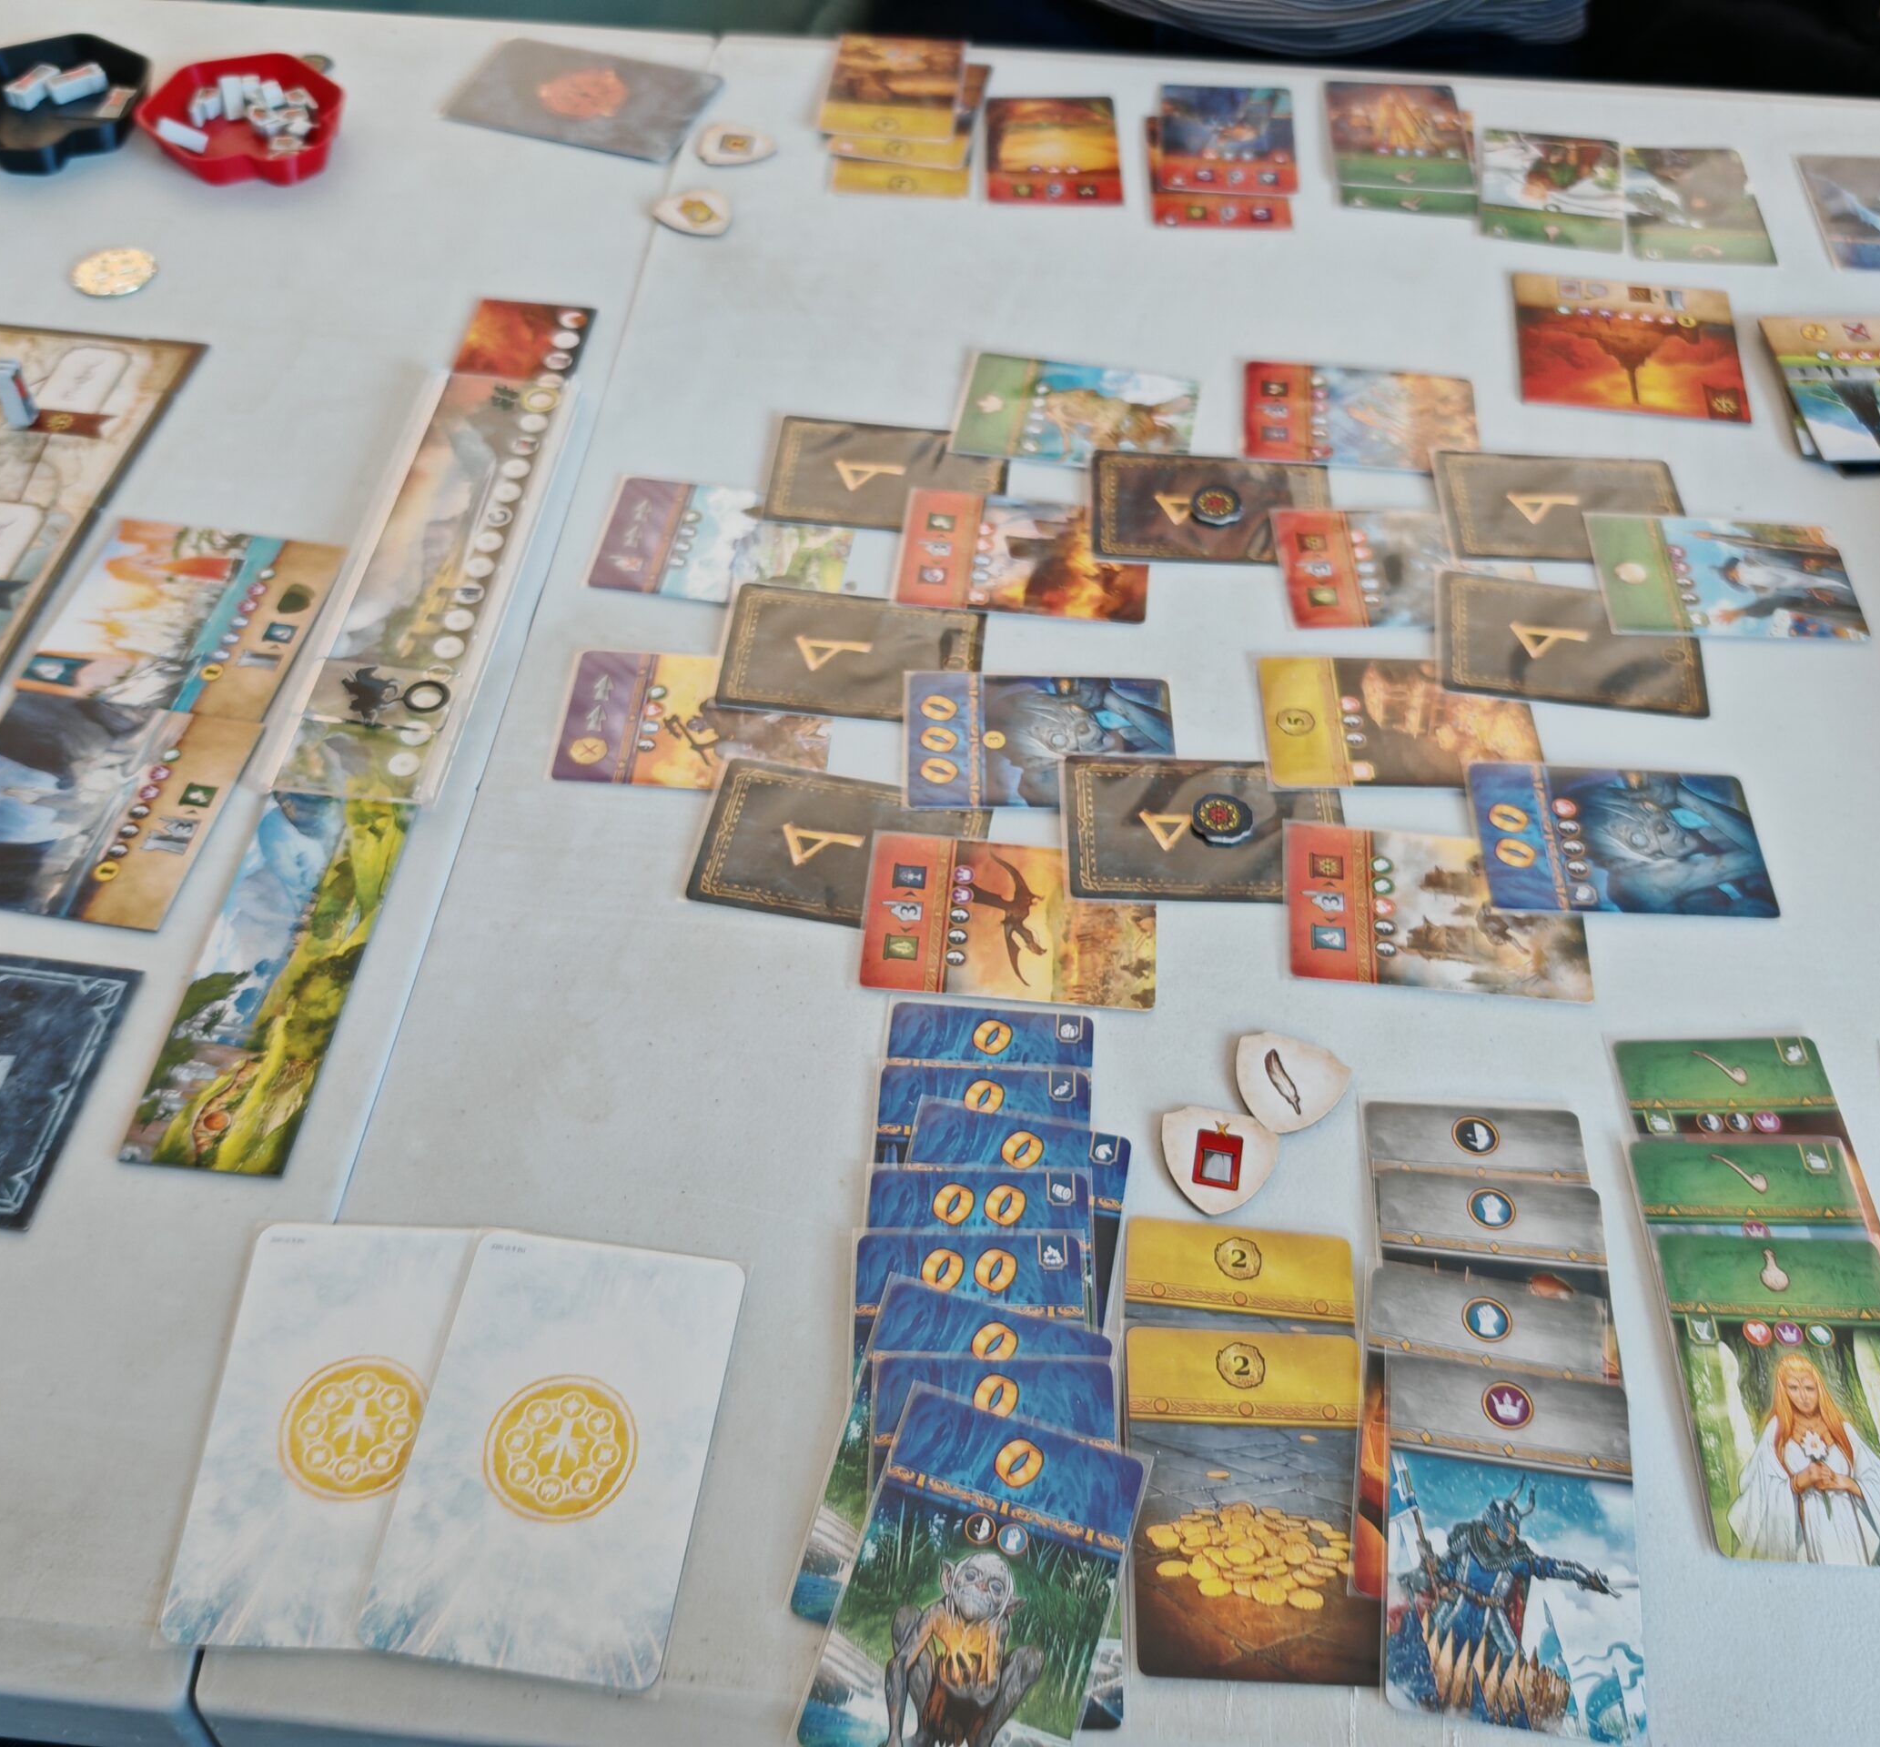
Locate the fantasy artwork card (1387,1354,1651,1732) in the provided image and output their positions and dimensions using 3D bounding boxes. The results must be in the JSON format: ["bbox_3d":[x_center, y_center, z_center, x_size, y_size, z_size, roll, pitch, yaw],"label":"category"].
[{"bbox_3d":[0.110,0.128,0.350,0.047,0.002,0.071,7,53,6],"label":"fantasy artwork card"}]

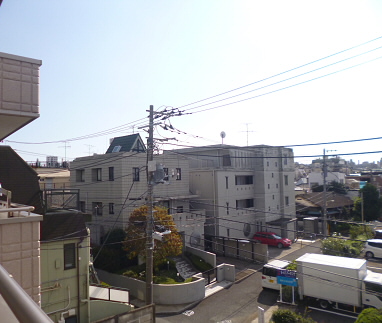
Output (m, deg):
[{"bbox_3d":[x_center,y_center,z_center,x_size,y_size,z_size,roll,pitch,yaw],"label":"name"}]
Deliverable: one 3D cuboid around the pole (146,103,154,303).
[{"bbox_3d":[-2.643,2.848,19.717,0.400,13.260,0.400,-3,-4,40],"label":"pole"}]

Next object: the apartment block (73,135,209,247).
[{"bbox_3d":[-5.267,3.308,29.852,9.300,10.800,9.700,-4,-4,40],"label":"apartment block"}]

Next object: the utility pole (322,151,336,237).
[{"bbox_3d":[18.685,4.233,39.964,1.600,11.823,0.400,-3,-4,40],"label":"utility pole"}]

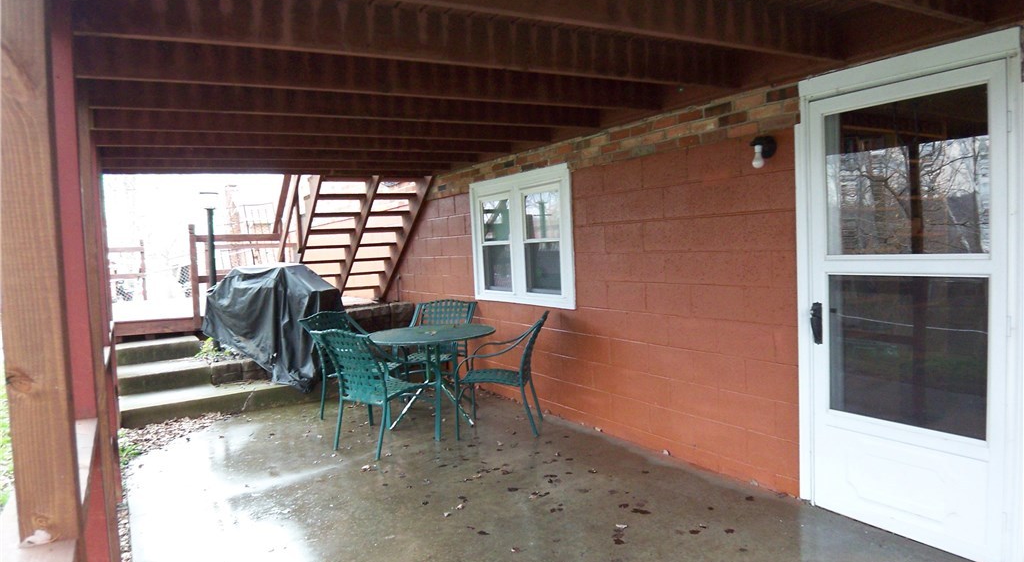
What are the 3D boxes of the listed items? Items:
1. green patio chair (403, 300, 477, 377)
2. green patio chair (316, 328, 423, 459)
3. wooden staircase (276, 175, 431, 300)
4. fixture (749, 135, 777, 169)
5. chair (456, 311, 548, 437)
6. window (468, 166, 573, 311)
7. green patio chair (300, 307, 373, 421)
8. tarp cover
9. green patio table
[{"bbox_3d":[-0.690,0.669,6.328,0.610,0.890,0.680,-2,3,15],"label":"green patio chair"},{"bbox_3d":[-0.975,0.763,4.951,0.610,0.890,0.680,-1,4,37],"label":"green patio chair"},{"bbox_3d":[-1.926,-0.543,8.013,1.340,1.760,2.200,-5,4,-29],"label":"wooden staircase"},{"bbox_3d":[1.303,-0.664,3.545,0.140,0.180,0.115,-5,4,-29],"label":"fixture"},{"bbox_3d":[-0.040,0.698,5.235,0.680,0.890,0.610,-3,3,6],"label":"chair"},{"bbox_3d":[0.047,-0.359,5.976,0.100,1.130,1.715,-5,4,-29],"label":"window"},{"bbox_3d":[-1.341,0.727,5.909,0.680,0.890,0.610,-1,4,25],"label":"green patio chair"},{"bbox_3d":[-2.481,0.468,7.171,1.380,1.240,0.520,-2,4,22],"label":"tarp cover"},{"bbox_3d":[-0.657,0.791,5.723,1.070,0.713,1.070,-3,3,0],"label":"green patio table"}]

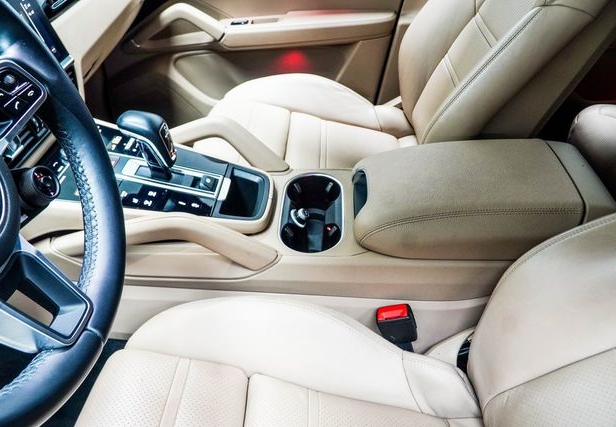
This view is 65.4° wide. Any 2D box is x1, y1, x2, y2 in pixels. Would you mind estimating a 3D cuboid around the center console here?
[{"bbox_3d":[-0.199,-0.034,0.686,0.288,0.058,0.172,13,39,-7],"label":"center console"}]

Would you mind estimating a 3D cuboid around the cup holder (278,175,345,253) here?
[{"bbox_3d":[0.006,0.020,0.723,0.092,0.072,0.180,1,39,2],"label":"cup holder"}]

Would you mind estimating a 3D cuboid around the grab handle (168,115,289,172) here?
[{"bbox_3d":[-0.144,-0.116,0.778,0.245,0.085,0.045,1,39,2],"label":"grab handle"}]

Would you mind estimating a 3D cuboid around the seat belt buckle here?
[{"bbox_3d":[0.118,0.156,0.638,0.042,0.070,0.026,-14,37,14],"label":"seat belt buckle"}]

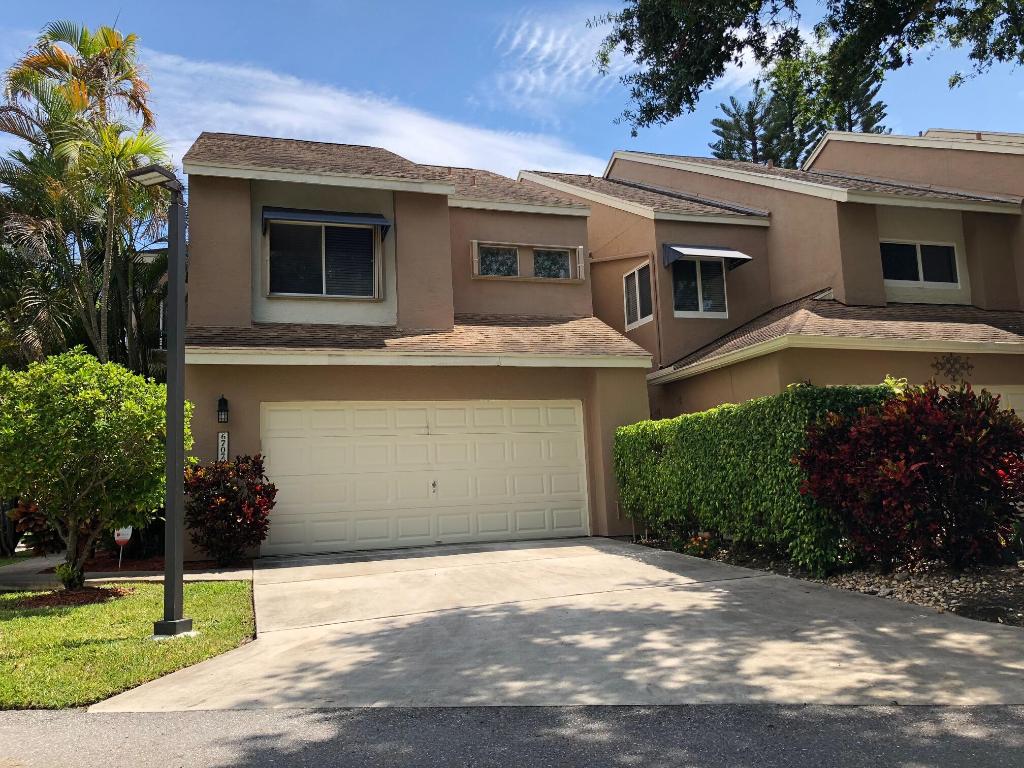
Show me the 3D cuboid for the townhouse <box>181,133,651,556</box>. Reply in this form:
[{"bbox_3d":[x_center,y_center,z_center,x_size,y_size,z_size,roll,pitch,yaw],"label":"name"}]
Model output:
[{"bbox_3d":[-2.879,-1.129,16.918,6.650,8.330,11.200,0,-8,-19],"label":"townhouse"}]

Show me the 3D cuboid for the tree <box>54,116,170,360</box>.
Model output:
[{"bbox_3d":[-6.407,-0.810,13.075,1.850,7.000,1.850,1,-8,-26],"label":"tree"}]

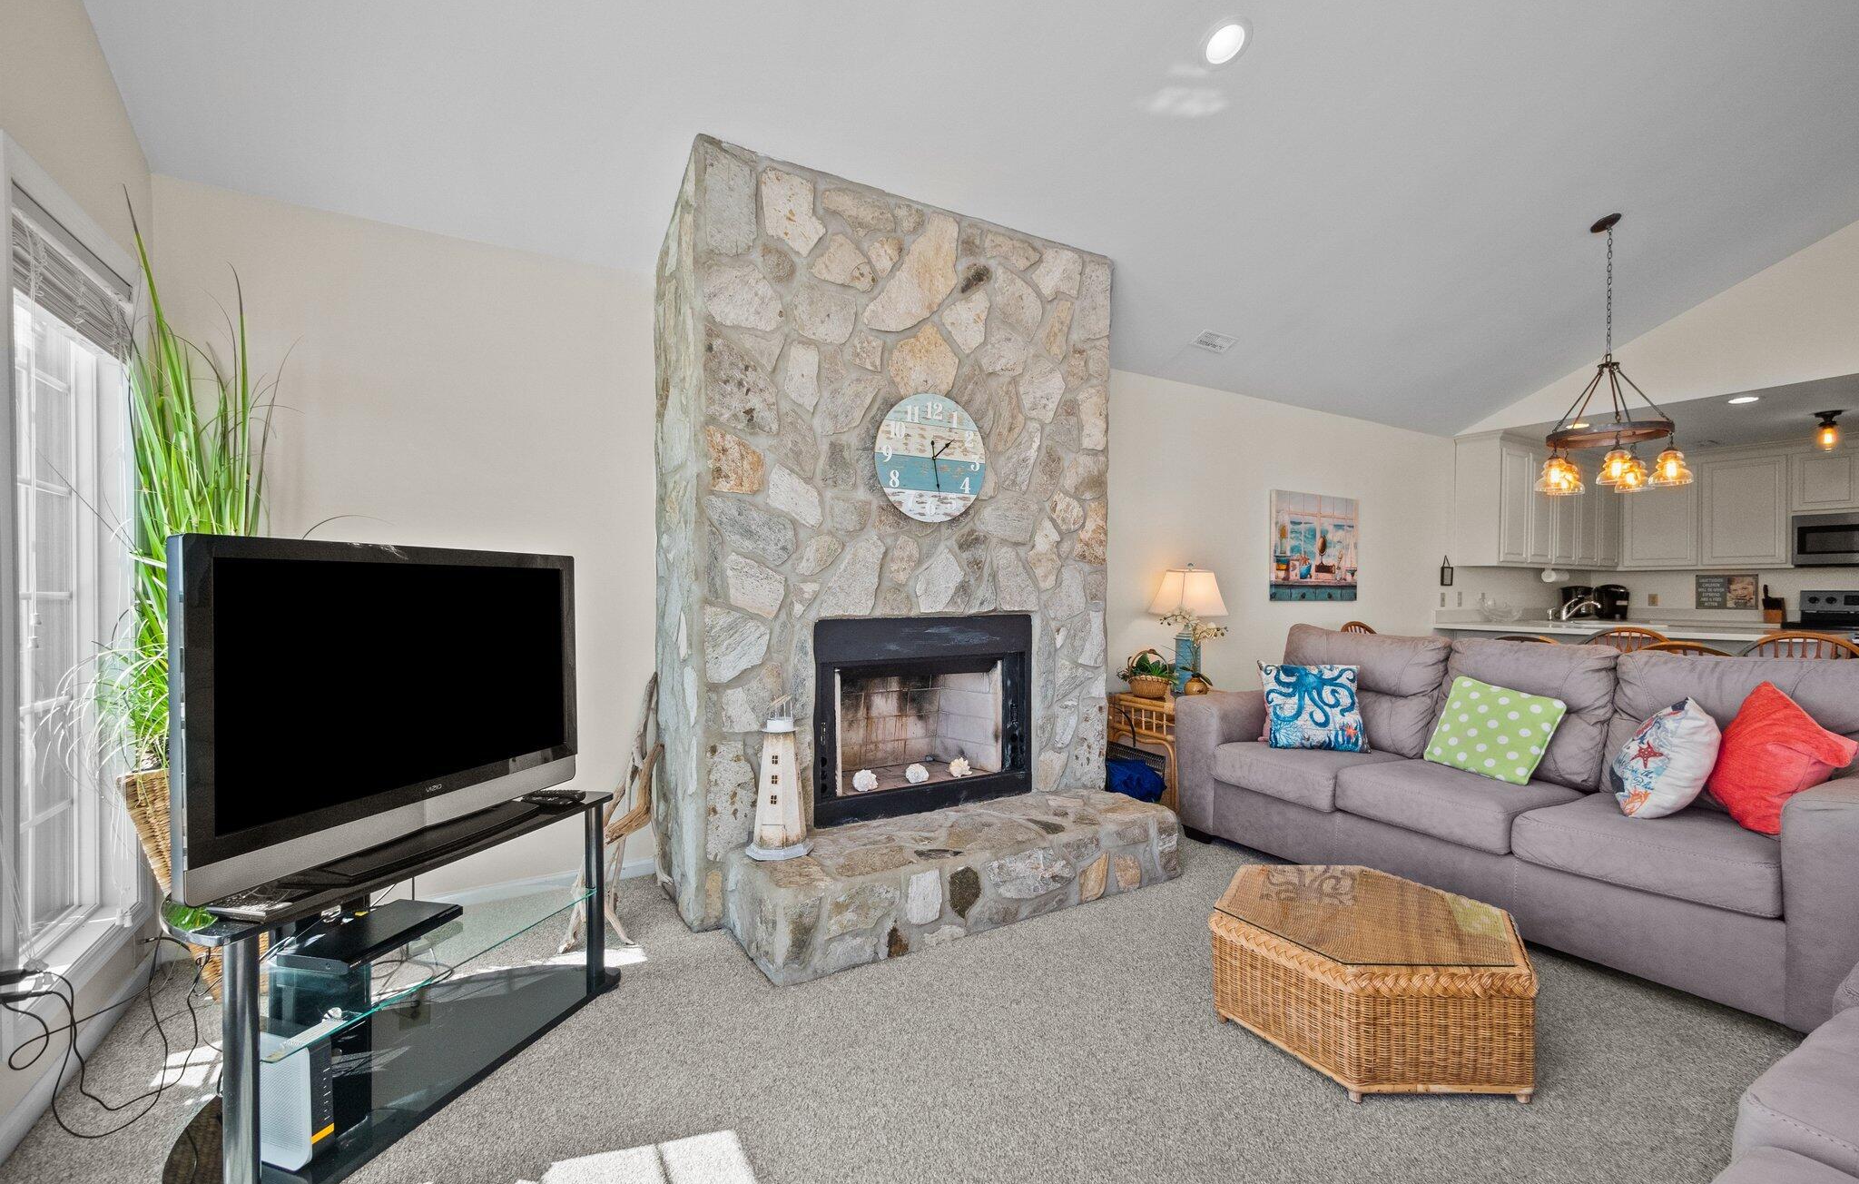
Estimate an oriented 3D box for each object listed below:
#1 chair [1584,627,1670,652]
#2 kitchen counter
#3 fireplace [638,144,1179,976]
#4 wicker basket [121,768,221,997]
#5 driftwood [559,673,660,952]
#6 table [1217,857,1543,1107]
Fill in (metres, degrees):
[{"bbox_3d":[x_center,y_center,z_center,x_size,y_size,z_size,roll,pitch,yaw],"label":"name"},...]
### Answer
[{"bbox_3d":[3.996,0.680,4.402,0.520,0.950,0.460,0,0,-31],"label":"chair"},{"bbox_3d":[5.136,0.705,5.608,0.720,0.900,2.200,0,0,-31],"label":"kitchen counter"},{"bbox_3d":[-0.013,-0.205,3.116,1.952,2.720,1.103,0,0,-31],"label":"fireplace"},{"bbox_3d":[-1.976,0.815,2.216,0.450,0.680,0.450,0,0,-31],"label":"wicker basket"},{"bbox_3d":[-1.096,0.720,2.645,0.420,0.870,0.460,0,0,-31],"label":"driftwood"},{"bbox_3d":[1.183,1.005,2.051,0.730,0.300,0.830,0,0,-31],"label":"table"}]

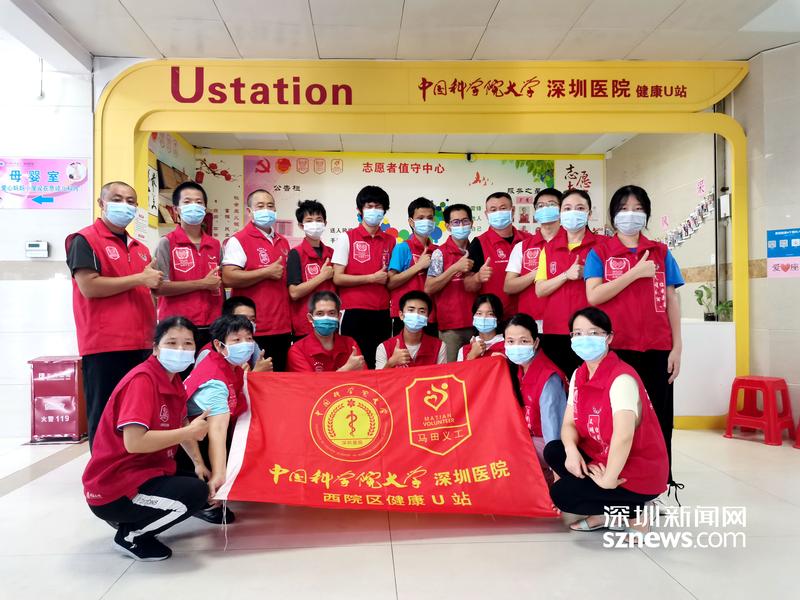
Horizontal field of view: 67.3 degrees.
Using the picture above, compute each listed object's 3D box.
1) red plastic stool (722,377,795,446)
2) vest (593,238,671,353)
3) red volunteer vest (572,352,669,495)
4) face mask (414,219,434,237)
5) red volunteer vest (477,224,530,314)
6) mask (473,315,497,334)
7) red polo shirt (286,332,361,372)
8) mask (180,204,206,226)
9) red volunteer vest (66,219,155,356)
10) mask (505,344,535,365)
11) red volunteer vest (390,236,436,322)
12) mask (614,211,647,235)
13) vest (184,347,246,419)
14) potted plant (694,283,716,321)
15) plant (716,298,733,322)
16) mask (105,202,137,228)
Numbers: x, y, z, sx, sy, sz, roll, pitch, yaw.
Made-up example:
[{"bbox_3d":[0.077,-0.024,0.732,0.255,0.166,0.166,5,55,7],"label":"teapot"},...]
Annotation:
[{"bbox_3d":[2.635,0.786,4.390,0.340,0.440,0.340,0,0,-38],"label":"red plastic stool"},{"bbox_3d":[1.095,-0.035,2.830,0.400,0.540,0.250,0,-1,11],"label":"vest"},{"bbox_3d":[0.977,0.549,2.650,0.370,0.570,0.270,-4,15,37],"label":"red volunteer vest"},{"bbox_3d":[0.166,-0.479,4.000,0.150,0.115,0.080,0,0,-19],"label":"face mask"},{"bbox_3d":[0.652,-0.144,3.680,0.430,0.590,0.250,0,-1,3],"label":"red volunteer vest"},{"bbox_3d":[0.485,0.141,3.450,0.145,0.105,0.080,0,-1,7],"label":"mask"},{"bbox_3d":[-0.437,0.475,3.480,0.480,0.580,0.300,0,-1,-7],"label":"red polo shirt"},{"bbox_3d":[-1.210,-0.498,3.520,0.150,0.120,0.080,2,0,-28],"label":"mask"},{"bbox_3d":[-1.387,-0.060,2.900,0.440,0.640,0.290,1,-1,-43],"label":"red volunteer vest"},{"bbox_3d":[0.579,0.265,2.900,0.150,0.105,0.080,0,0,26],"label":"mask"},{"bbox_3d":[0.115,-0.145,4.050,0.370,0.580,0.240,0,0,-22],"label":"red volunteer vest"},{"bbox_3d":[1.169,-0.390,3.040,0.155,0.115,0.080,0,0,17],"label":"mask"},{"bbox_3d":[-0.889,0.419,2.880,0.250,0.490,0.380,33,15,39],"label":"vest"},{"bbox_3d":[2.593,0.013,5.100,0.180,0.320,0.160,0,-1,0],"label":"potted plant"},{"bbox_3d":[2.686,0.082,4.950,0.180,0.200,0.170,0,-1,0],"label":"plant"},{"bbox_3d":[-1.486,-0.450,3.200,0.150,0.125,0.085,4,0,-36],"label":"mask"}]

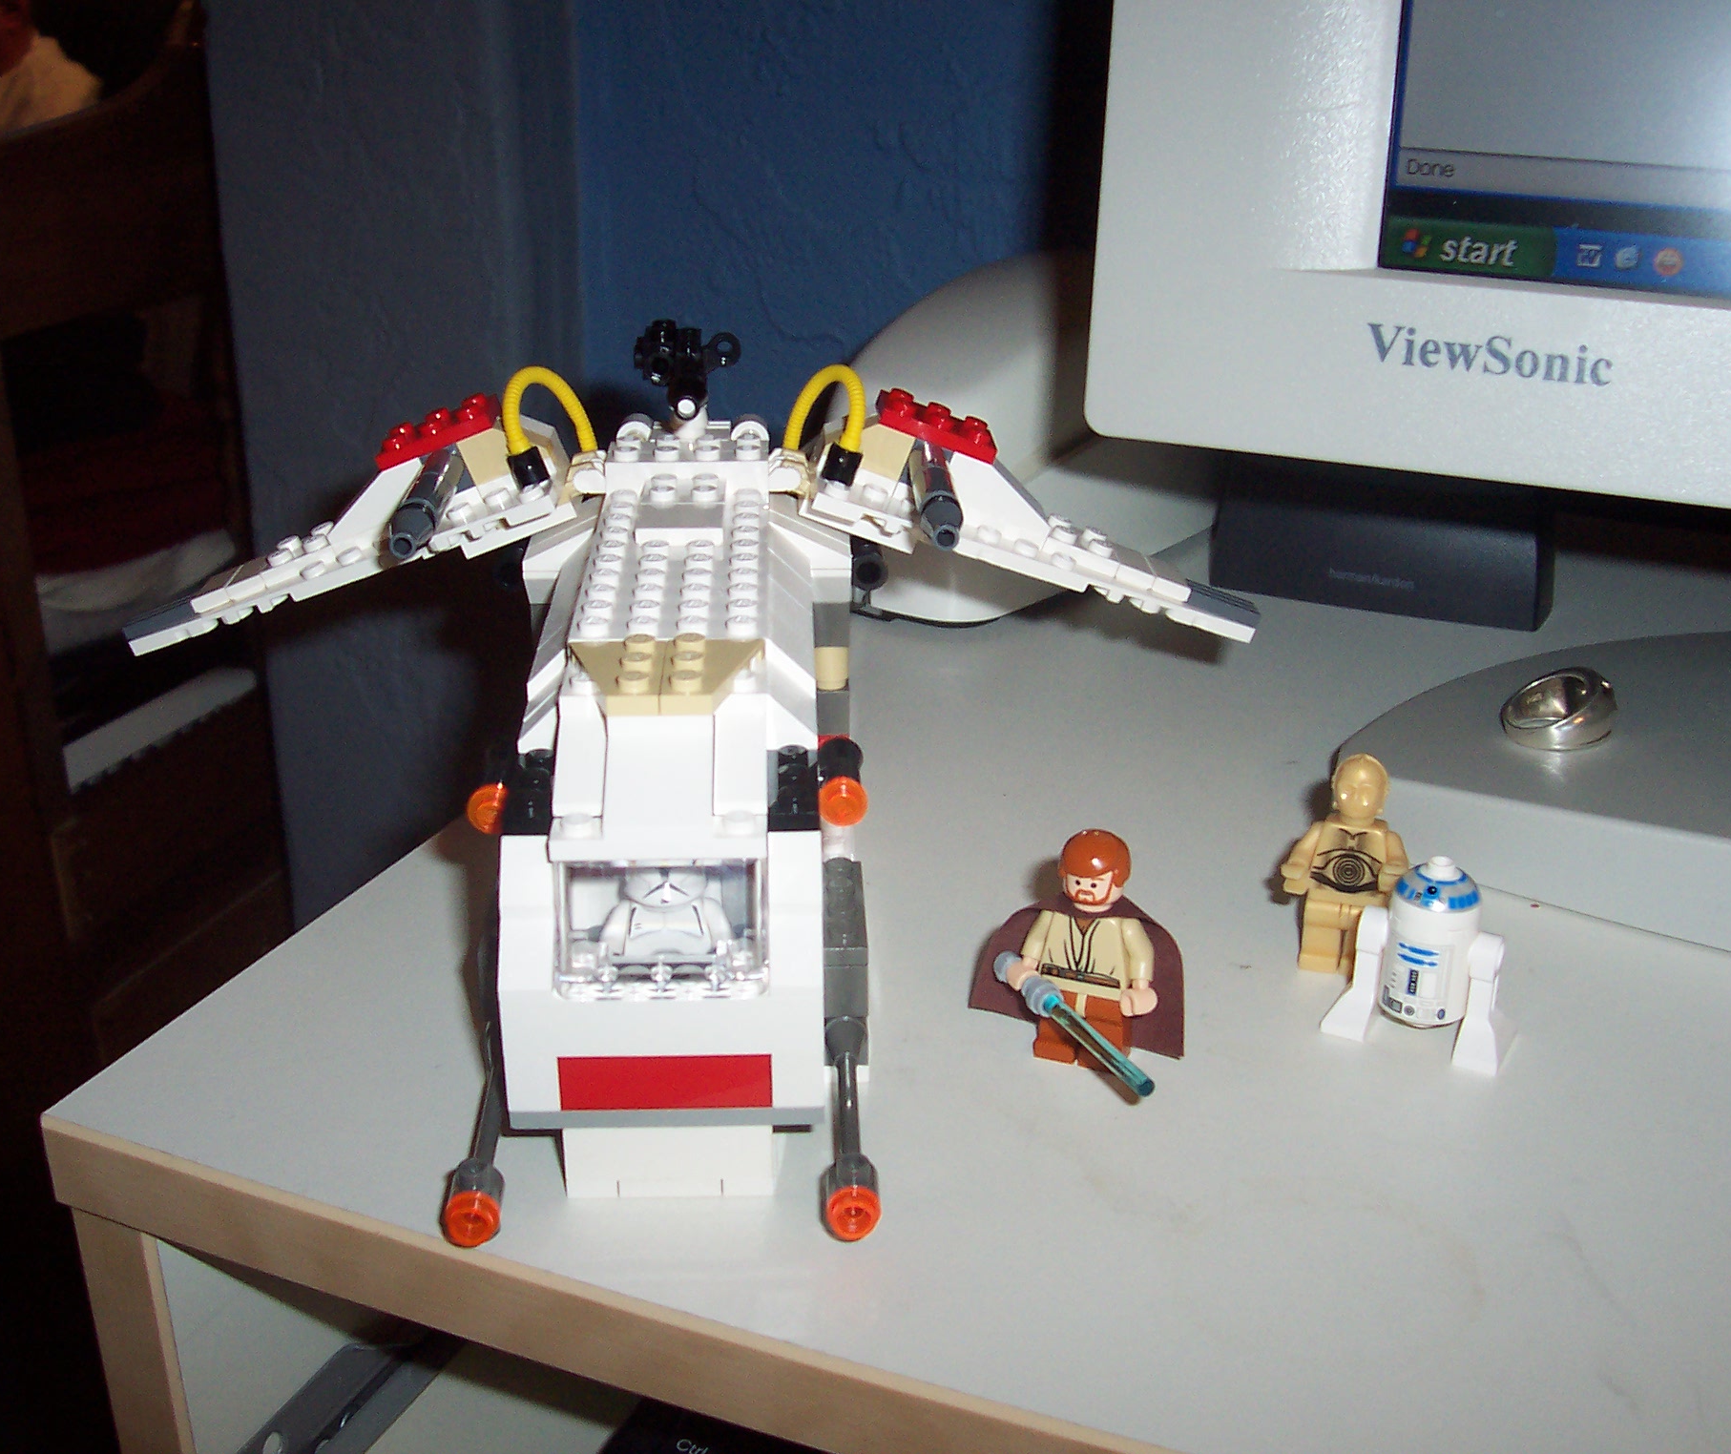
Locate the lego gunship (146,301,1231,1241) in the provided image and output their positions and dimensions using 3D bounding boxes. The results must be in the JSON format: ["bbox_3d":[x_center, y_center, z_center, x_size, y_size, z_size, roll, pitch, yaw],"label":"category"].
[{"bbox_3d":[-0.034,-0.009,0.382,0.229,0.102,0.209,0,23,-2],"label":"lego gunship"}]

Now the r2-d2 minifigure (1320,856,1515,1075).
[{"bbox_3d":[0.097,0.038,0.358,0.030,0.034,0.017,12,26,25],"label":"r2-d2 minifigure"}]

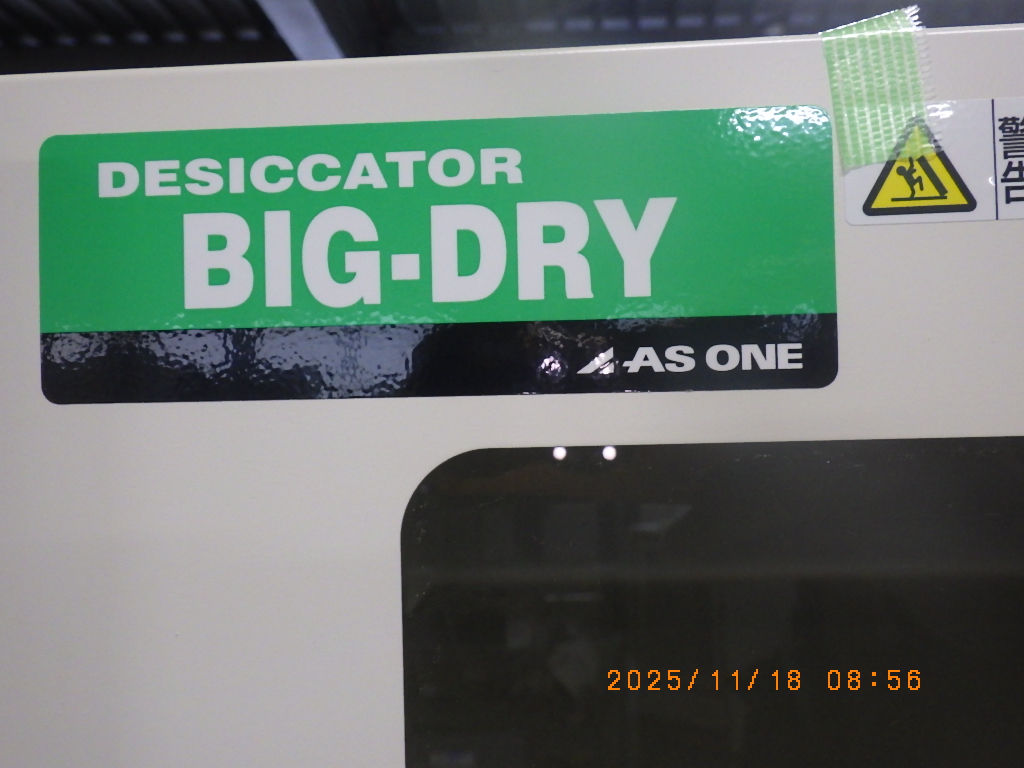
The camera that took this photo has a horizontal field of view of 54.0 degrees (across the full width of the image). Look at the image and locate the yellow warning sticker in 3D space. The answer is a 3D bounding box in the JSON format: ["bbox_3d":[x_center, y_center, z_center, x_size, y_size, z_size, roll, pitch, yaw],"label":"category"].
[{"bbox_3d":[0.062,-0.034,0.154,0.017,0.014,0.001,-1,-1,4],"label":"yellow warning sticker"}]

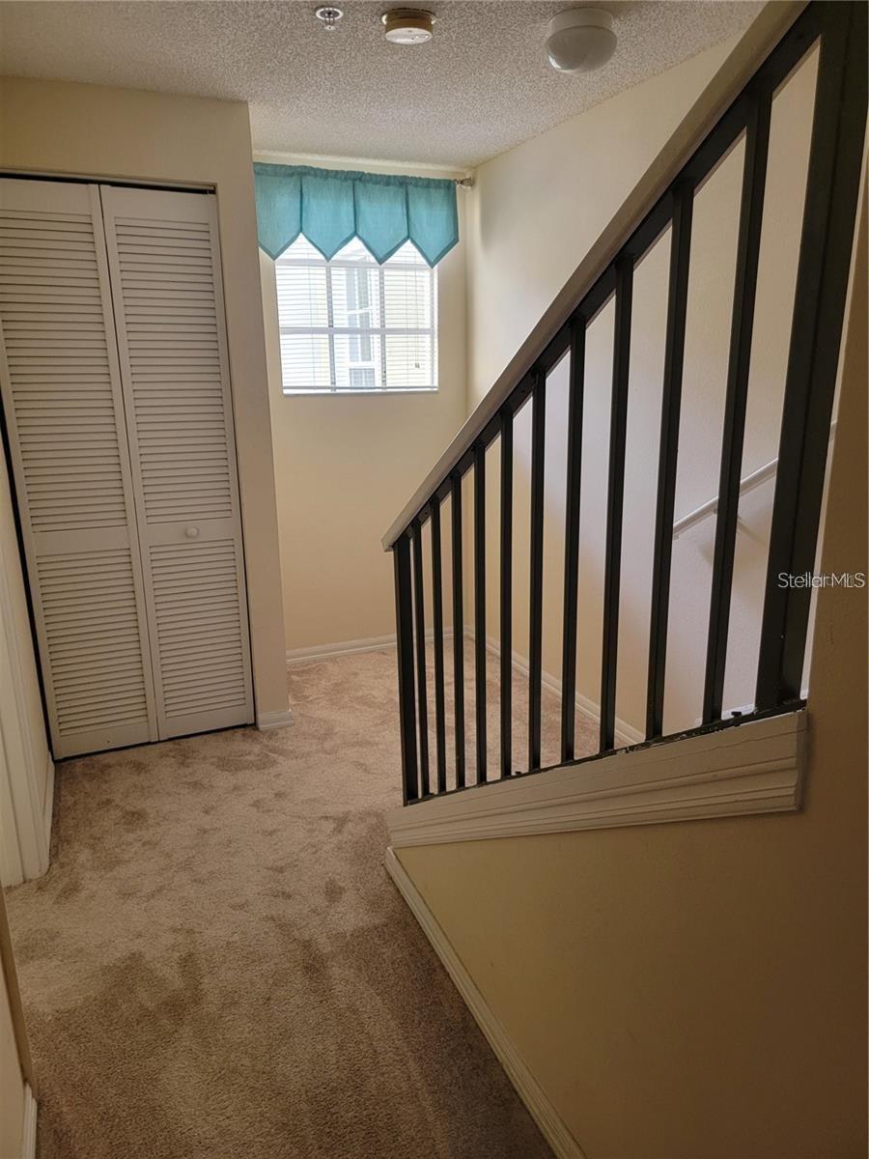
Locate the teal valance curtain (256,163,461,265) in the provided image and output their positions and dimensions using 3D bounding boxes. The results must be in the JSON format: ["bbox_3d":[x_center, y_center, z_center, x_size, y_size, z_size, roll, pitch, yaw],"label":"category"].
[{"bbox_3d":[-0.356,-1.634,3.649,1.008,0.398,0.060,-7,17,-22],"label":"teal valance curtain"}]

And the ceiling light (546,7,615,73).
[{"bbox_3d":[0.390,-1.419,2.143,0.188,0.120,0.188,0,16,0],"label":"ceiling light"}]

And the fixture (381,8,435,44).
[{"bbox_3d":[-0.065,-1.438,2.091,0.139,0.048,0.139,0,16,0],"label":"fixture"}]

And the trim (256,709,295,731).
[{"bbox_3d":[-0.667,0.596,3.396,0.150,0.068,0.020,-7,17,-22],"label":"trim"}]

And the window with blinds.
[{"bbox_3d":[-0.358,-1.303,3.834,0.790,0.789,0.080,-7,17,-22],"label":"window with blinds"}]

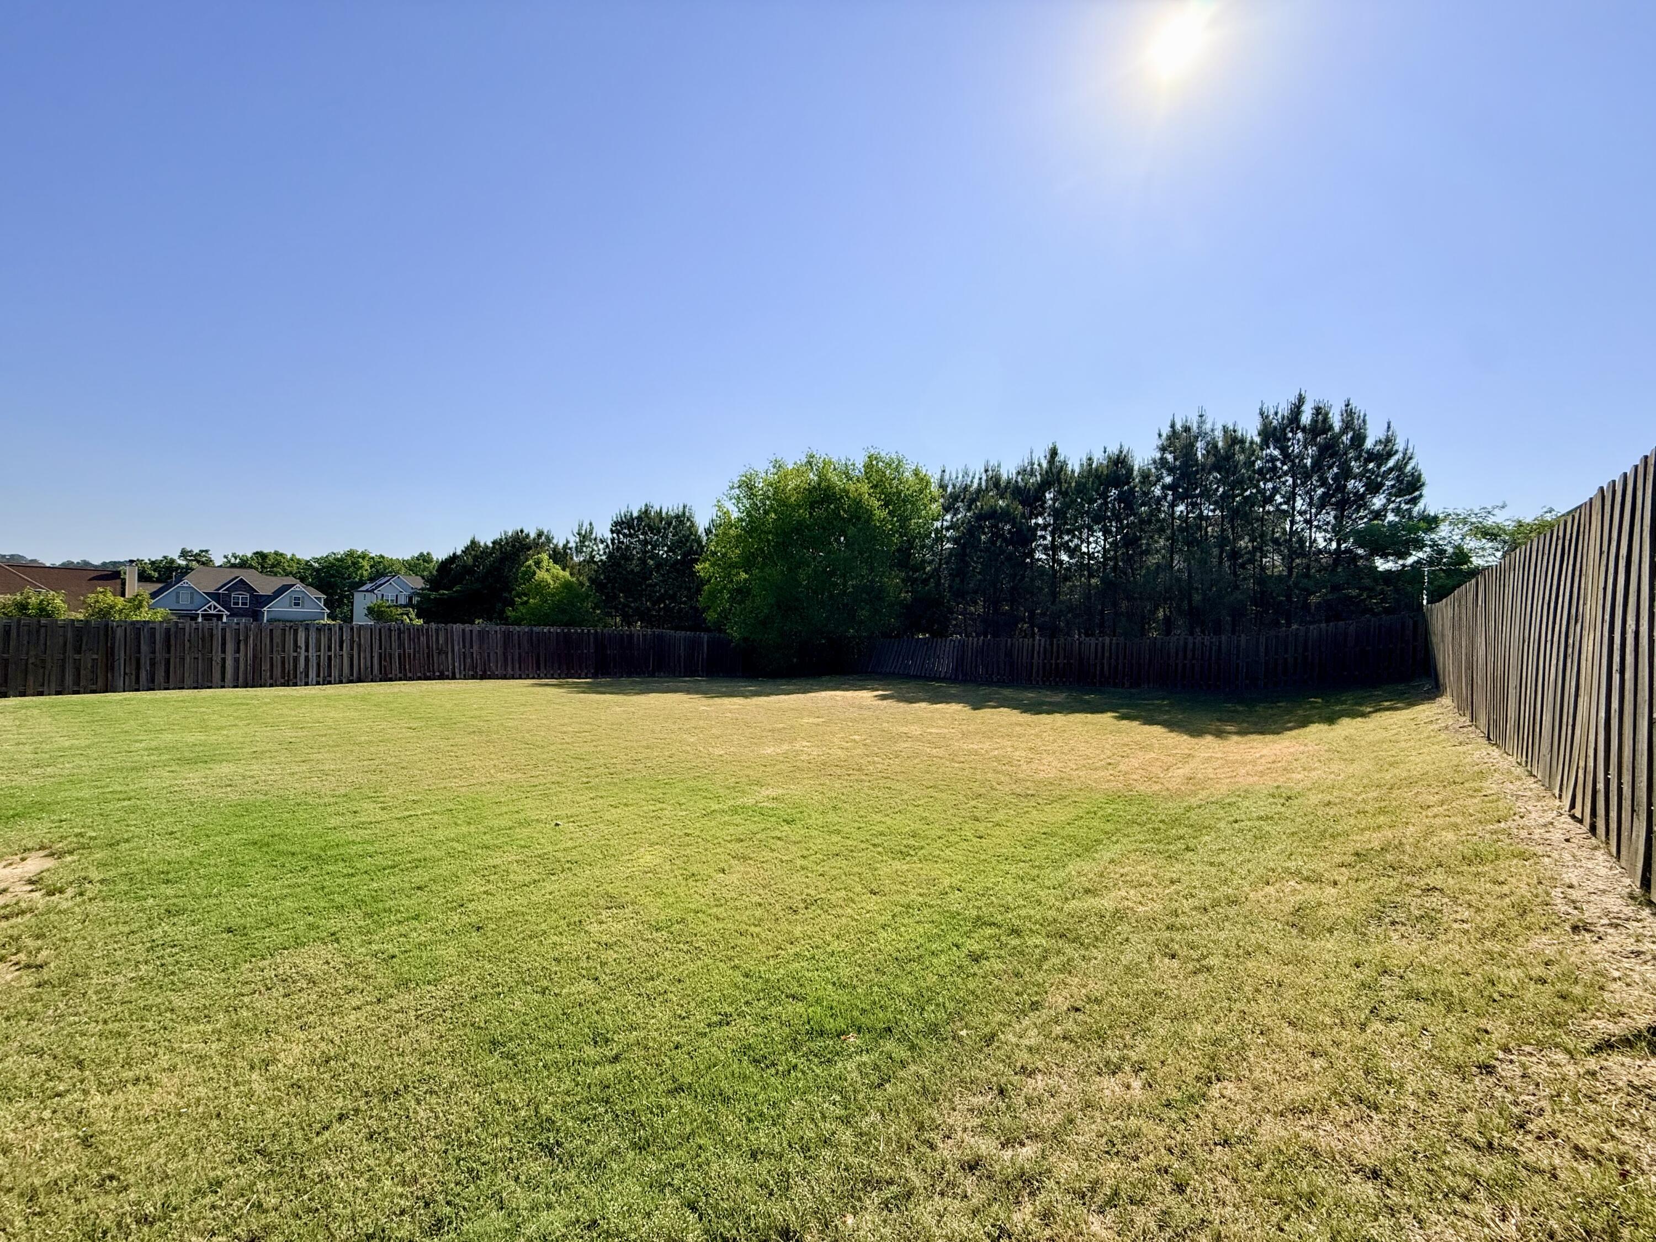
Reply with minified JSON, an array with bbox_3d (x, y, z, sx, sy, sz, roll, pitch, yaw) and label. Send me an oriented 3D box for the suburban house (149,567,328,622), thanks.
[{"bbox_3d":[-78.804,-2.903,88.812,13.000,8.500,17.903,1,-1,37],"label":"suburban house"}]

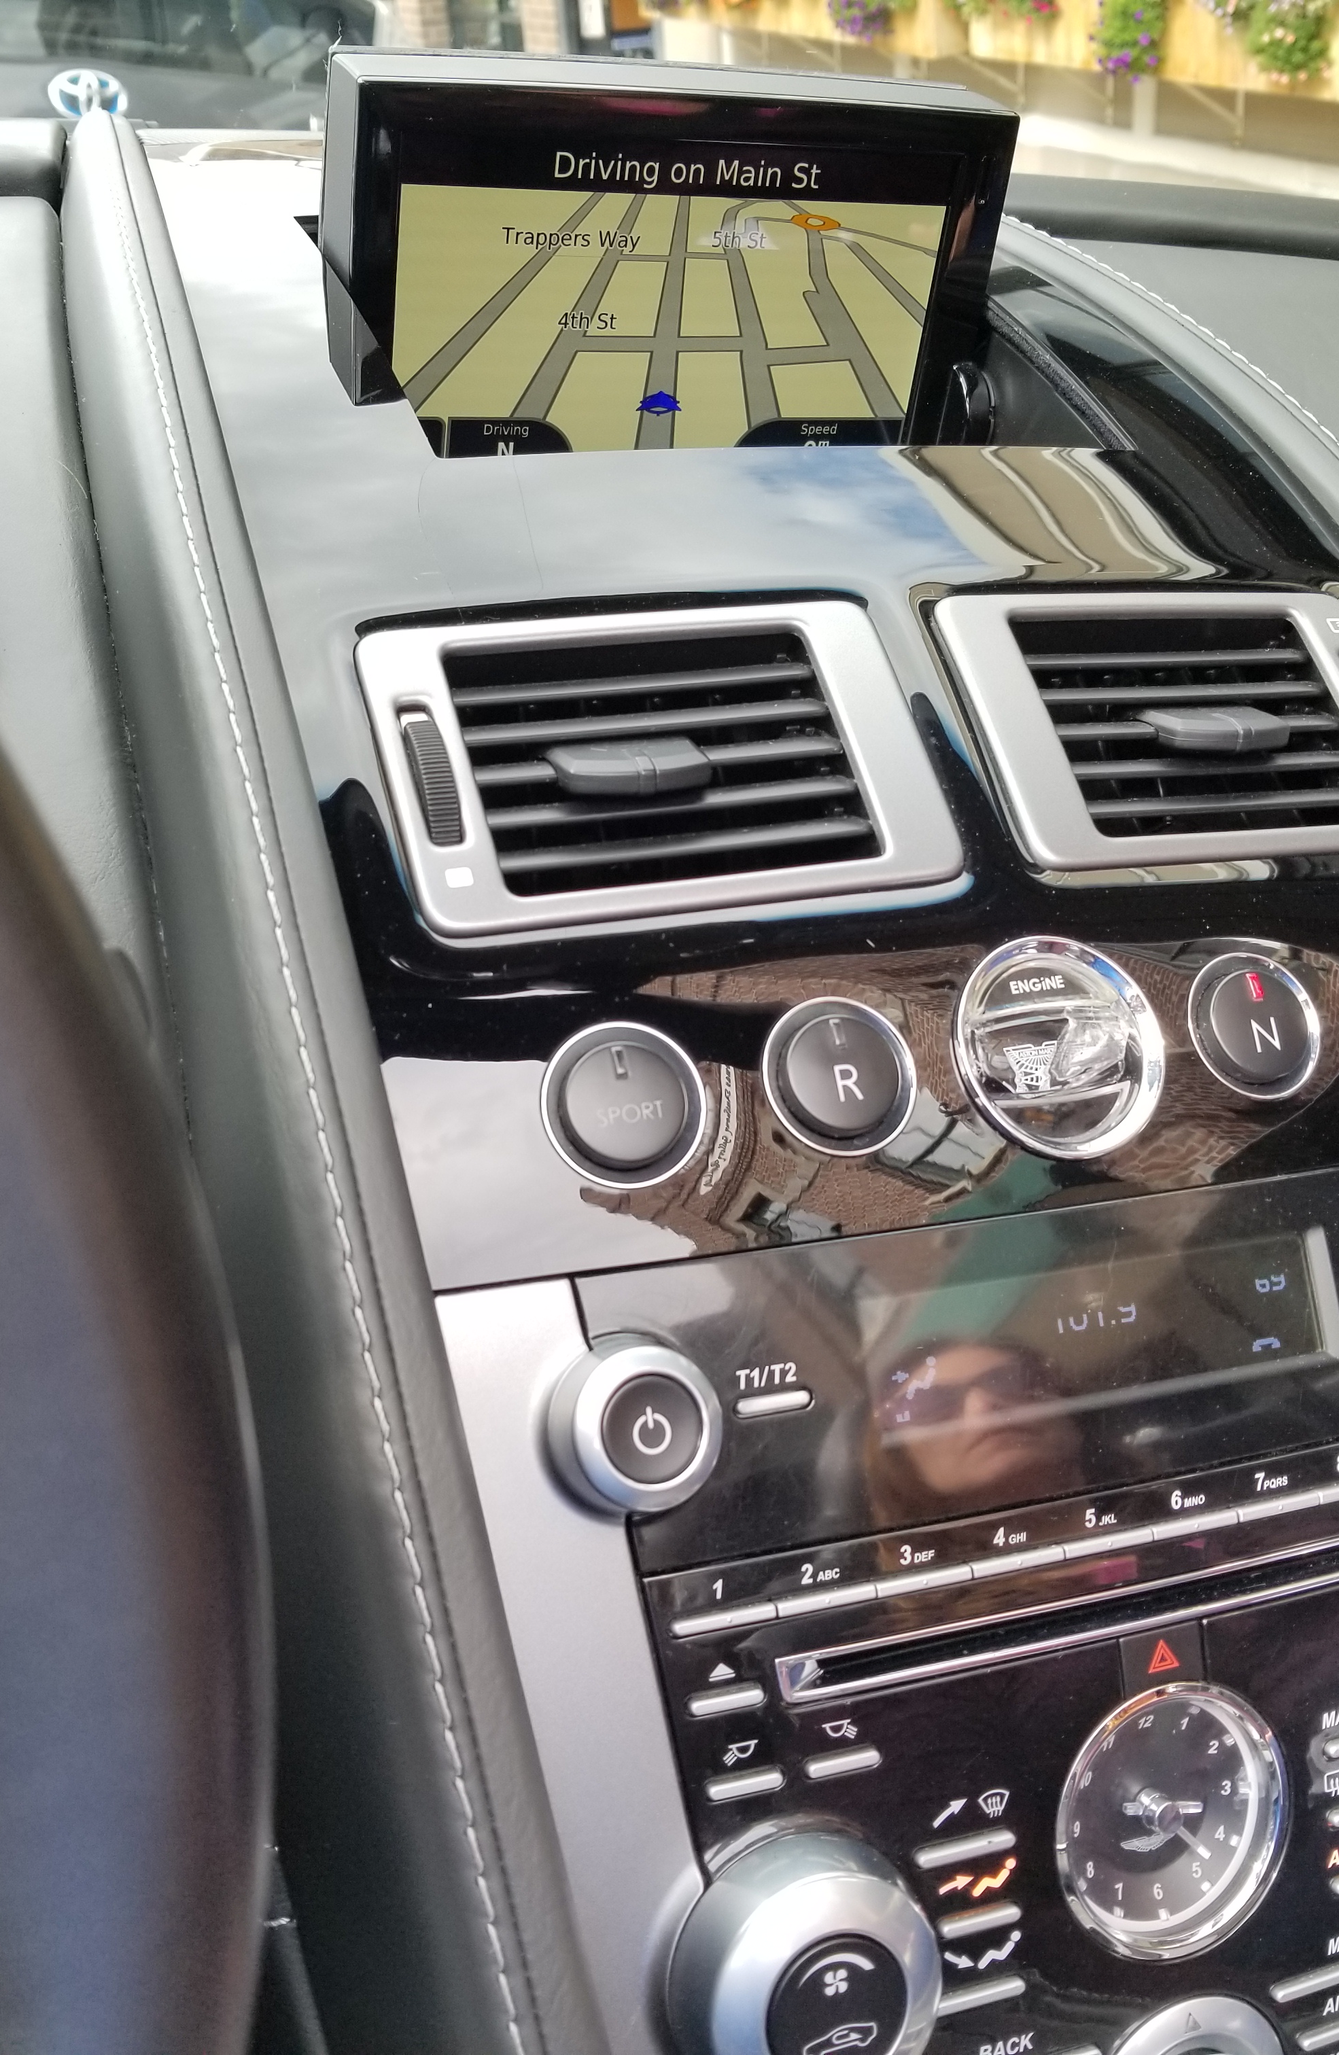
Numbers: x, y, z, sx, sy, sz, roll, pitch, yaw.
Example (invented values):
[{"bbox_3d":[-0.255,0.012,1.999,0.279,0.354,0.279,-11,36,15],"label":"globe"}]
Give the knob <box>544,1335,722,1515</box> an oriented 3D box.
[{"bbox_3d":[-0.005,0.064,0.330,0.027,0.027,0.013,-6,-7,-20],"label":"knob"}]

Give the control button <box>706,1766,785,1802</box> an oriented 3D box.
[{"bbox_3d":[0.013,0.123,0.335,0.014,0.003,0.004,-6,0,-20],"label":"control button"}]

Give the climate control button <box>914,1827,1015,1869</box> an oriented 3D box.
[{"bbox_3d":[0.050,0.139,0.347,0.019,0.004,0.004,-6,0,-20],"label":"climate control button"}]

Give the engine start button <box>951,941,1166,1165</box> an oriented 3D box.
[{"bbox_3d":[0.072,0.003,0.375,0.042,0.042,0.011,-6,-15,-20],"label":"engine start button"}]

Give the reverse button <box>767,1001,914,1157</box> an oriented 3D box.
[{"bbox_3d":[0.030,0.009,0.362,0.029,0.029,0.008,-6,-14,-20],"label":"reverse button"}]

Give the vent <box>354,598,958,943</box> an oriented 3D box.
[{"bbox_3d":[-0.002,-0.046,0.385,0.103,0.022,0.067,-8,64,-21],"label":"vent"}]

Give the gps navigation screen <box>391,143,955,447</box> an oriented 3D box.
[{"bbox_3d":[0.000,-0.180,0.518,0.143,0.080,0.014,-6,36,-20],"label":"gps navigation screen"}]

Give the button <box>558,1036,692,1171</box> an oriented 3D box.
[{"bbox_3d":[-0.007,0.013,0.347,0.022,0.022,0.007,-6,-13,-20],"label":"button"}]

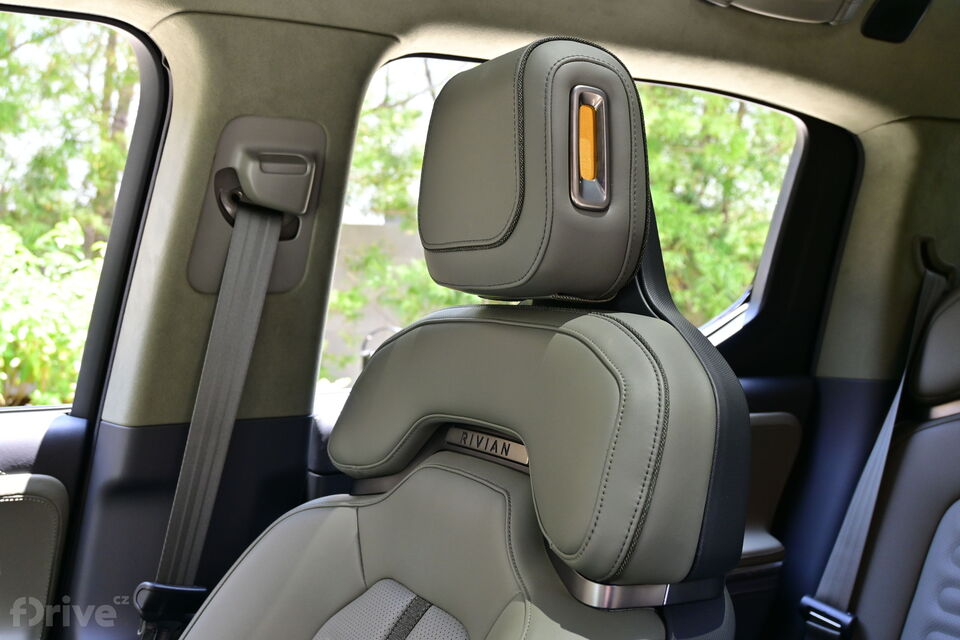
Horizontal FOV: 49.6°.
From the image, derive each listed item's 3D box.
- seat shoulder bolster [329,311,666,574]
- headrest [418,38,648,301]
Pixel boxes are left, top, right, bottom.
[{"bbox_3d":[-0.002,0.090,0.929,0.105,0.172,0.490,10,-3,-29],"label":"seat shoulder bolster"},{"bbox_3d":[0.036,-0.119,0.868,0.120,0.198,0.245,4,0,-29],"label":"headrest"}]

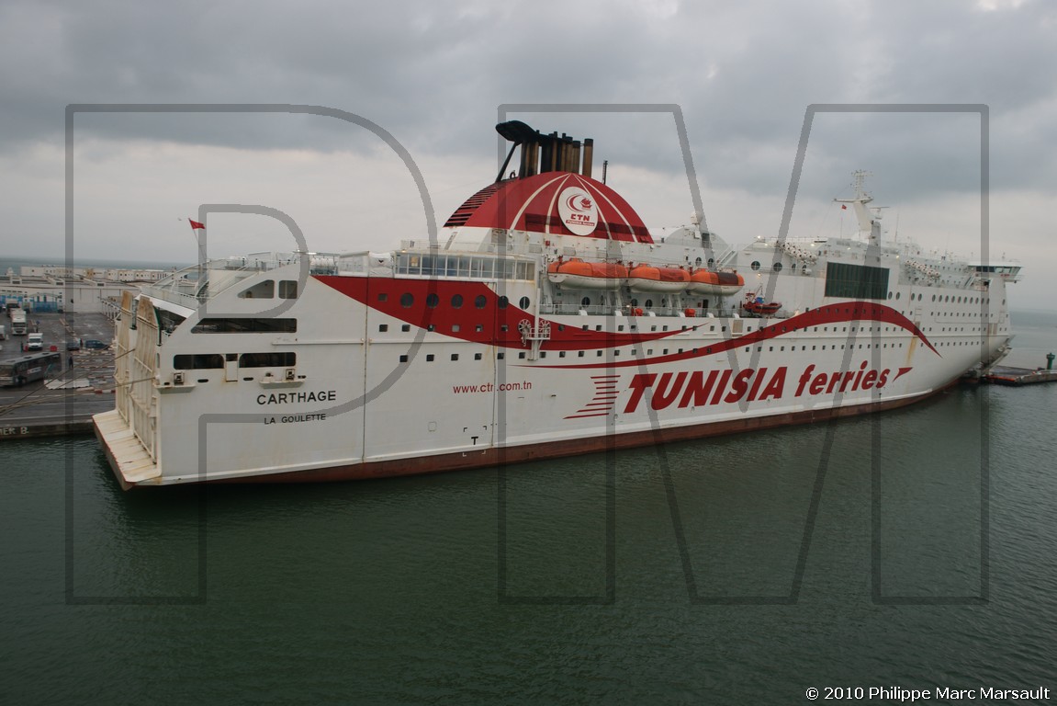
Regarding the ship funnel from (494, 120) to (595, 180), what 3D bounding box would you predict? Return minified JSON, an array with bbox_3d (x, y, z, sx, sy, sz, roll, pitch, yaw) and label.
[{"bbox_3d":[2.220,-22.310,81.570,13.000,6.700,4.400,-1,7,-36],"label":"ship funnel"}]

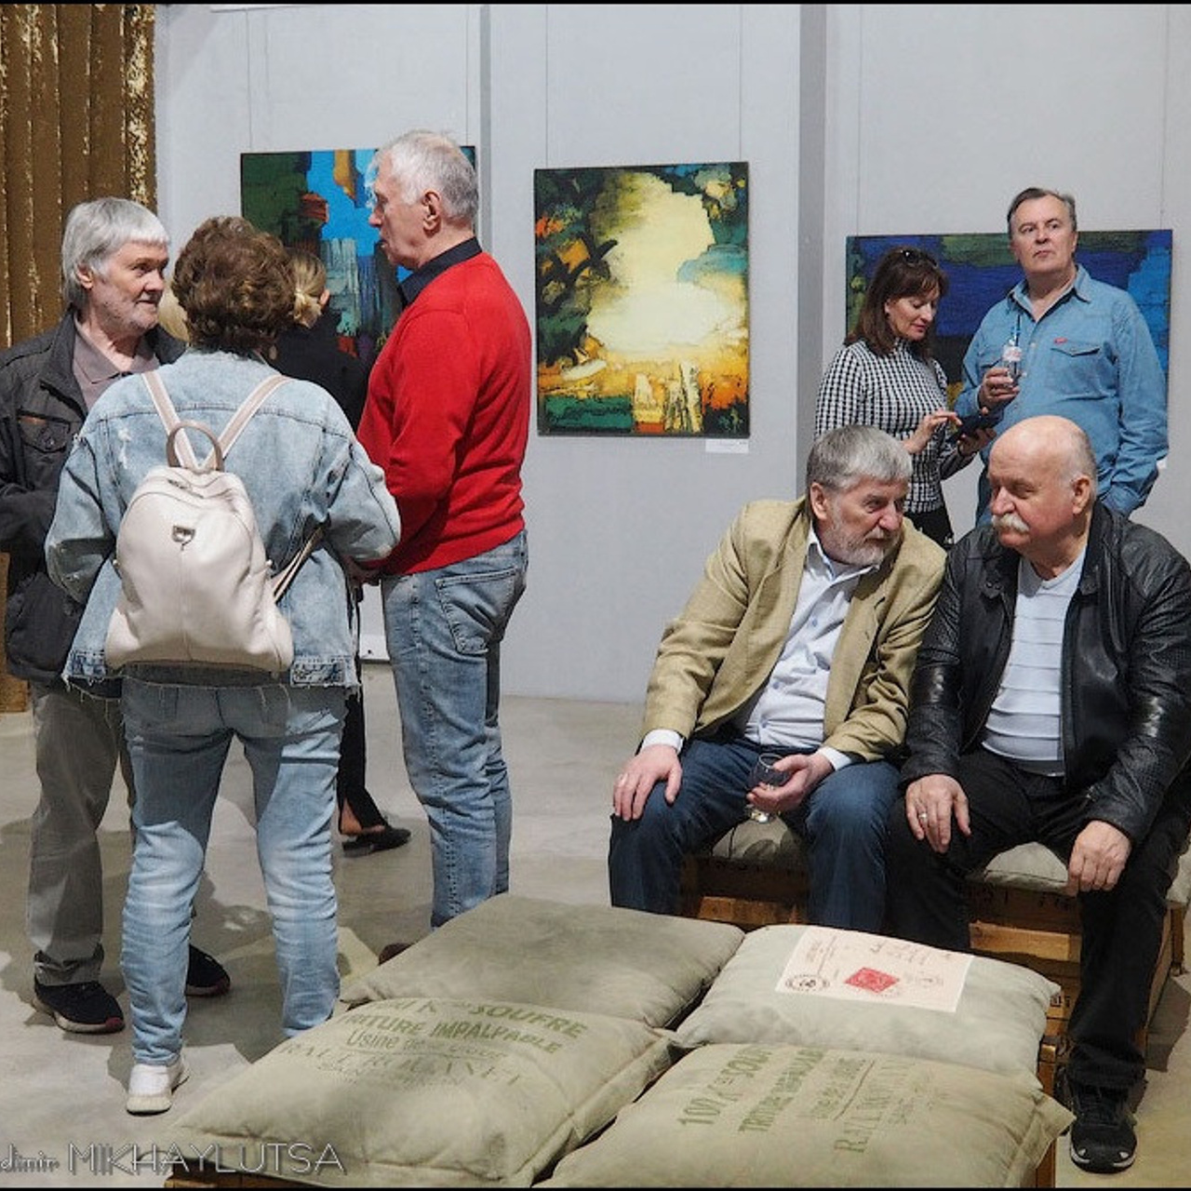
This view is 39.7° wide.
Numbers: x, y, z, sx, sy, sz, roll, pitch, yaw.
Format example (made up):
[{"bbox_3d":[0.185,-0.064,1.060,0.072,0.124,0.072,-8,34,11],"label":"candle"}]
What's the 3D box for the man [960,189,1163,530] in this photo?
[{"bbox_3d":[1.289,-0.200,4.570,0.560,1.800,0.390,5,10,30],"label":"man"}]

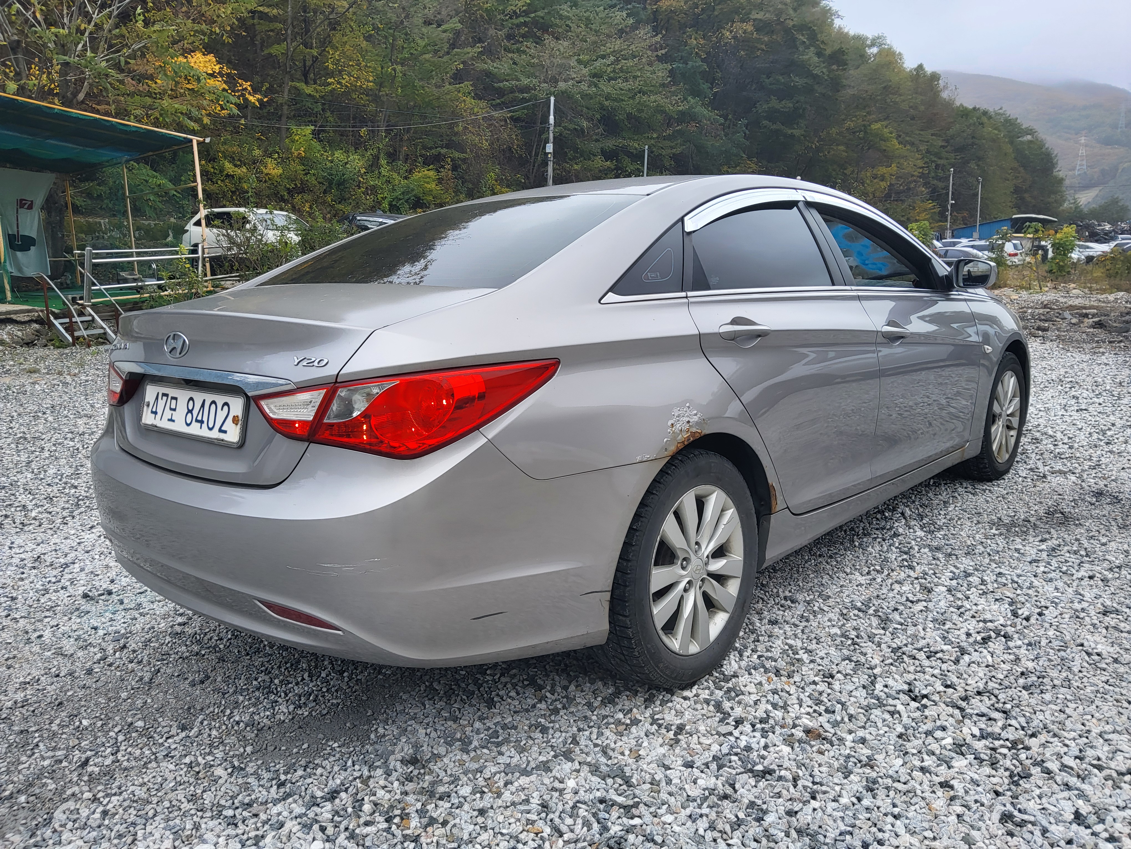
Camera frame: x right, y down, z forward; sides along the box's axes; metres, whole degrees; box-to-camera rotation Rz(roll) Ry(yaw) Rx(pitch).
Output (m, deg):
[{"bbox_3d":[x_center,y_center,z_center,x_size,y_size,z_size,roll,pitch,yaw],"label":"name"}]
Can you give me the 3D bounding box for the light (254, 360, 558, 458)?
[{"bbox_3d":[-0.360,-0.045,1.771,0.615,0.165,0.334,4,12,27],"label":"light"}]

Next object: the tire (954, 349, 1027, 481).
[{"bbox_3d":[2.159,-0.053,4.371,0.220,0.650,0.655,8,14,42],"label":"tire"}]

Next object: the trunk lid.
[{"bbox_3d":[-0.762,-0.143,2.284,1.310,0.450,0.600,8,14,42],"label":"trunk lid"}]

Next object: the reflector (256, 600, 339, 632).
[{"bbox_3d":[-0.581,0.413,1.835,0.280,0.045,0.035,5,12,31],"label":"reflector"}]

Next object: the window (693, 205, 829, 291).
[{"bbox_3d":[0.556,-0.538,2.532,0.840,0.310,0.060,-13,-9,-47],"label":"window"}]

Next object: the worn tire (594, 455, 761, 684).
[{"bbox_3d":[0.285,0.374,2.325,0.220,0.660,0.660,8,14,41],"label":"worn tire"}]

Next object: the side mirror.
[{"bbox_3d":[1.661,-0.616,3.458,0.220,0.135,0.140,8,14,41],"label":"side mirror"}]

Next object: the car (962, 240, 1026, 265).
[{"bbox_3d":[21.153,-8.574,43.500,1.830,1.680,4.600,-8,12,-31],"label":"car"}]

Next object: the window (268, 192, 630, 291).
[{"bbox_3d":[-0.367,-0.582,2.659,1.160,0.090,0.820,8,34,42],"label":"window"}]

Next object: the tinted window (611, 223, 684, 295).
[{"bbox_3d":[0.226,-0.441,2.231,0.360,0.200,0.050,-13,-1,-42],"label":"tinted window"}]

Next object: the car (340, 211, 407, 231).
[{"bbox_3d":[-4.649,-4.562,21.331,4.600,1.480,1.820,-9,13,-36],"label":"car"}]

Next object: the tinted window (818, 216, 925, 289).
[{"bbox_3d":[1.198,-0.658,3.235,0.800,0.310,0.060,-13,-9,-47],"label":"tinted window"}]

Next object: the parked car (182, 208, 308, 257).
[{"bbox_3d":[-8.063,-4.947,22.700,4.400,1.660,1.820,3,11,23],"label":"parked car"}]

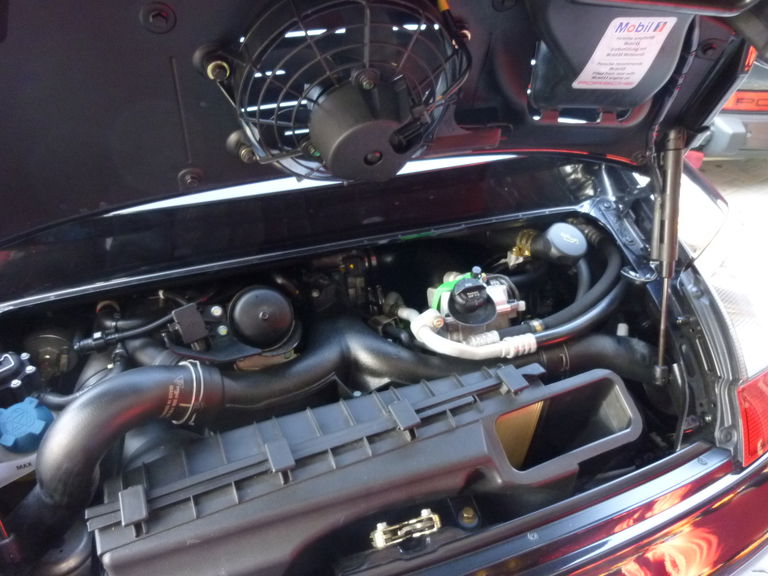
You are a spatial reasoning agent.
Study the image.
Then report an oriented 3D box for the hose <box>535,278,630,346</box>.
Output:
[{"bbox_3d":[0.352,0.036,0.970,0.235,0.065,0.070,-18,35,-35],"label":"hose"}]

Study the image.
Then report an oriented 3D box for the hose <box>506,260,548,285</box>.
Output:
[{"bbox_3d":[0.278,-0.028,1.065,0.100,0.032,0.033,-12,32,-27],"label":"hose"}]

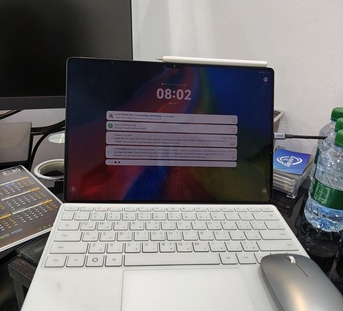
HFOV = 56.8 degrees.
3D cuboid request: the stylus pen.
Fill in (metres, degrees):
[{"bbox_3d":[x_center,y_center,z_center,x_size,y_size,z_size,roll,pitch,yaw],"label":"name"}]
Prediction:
[{"bbox_3d":[0.059,-0.132,0.447,0.161,0.009,0.009,1,-1,-6],"label":"stylus pen"}]

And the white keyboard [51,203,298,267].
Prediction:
[{"bbox_3d":[0.006,0.093,0.378,0.279,0.009,0.112,1,26,-7],"label":"white keyboard"}]

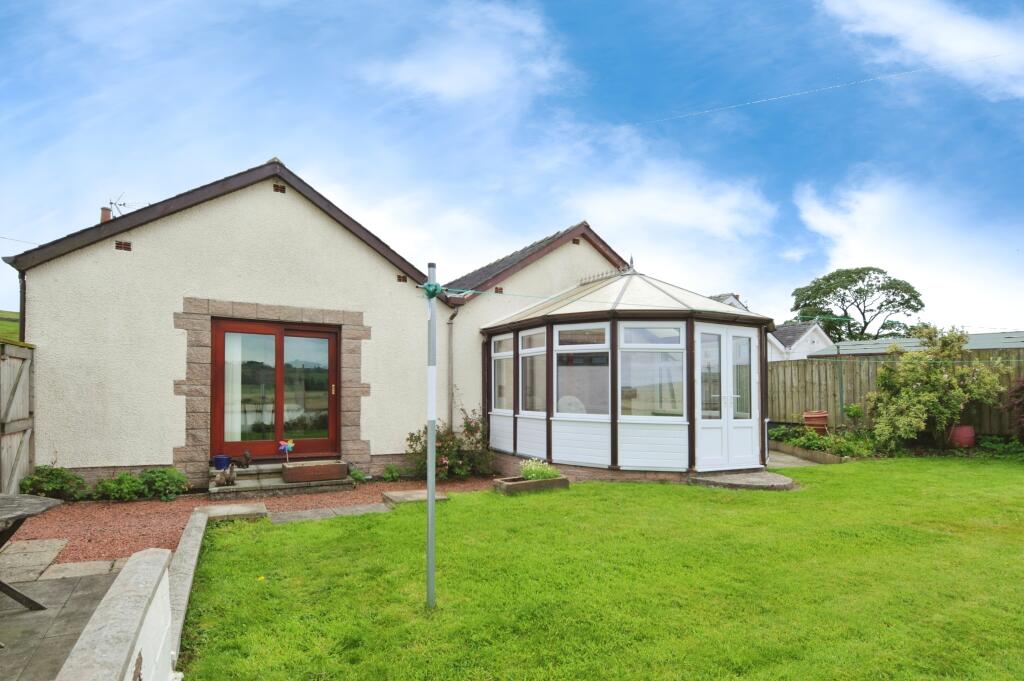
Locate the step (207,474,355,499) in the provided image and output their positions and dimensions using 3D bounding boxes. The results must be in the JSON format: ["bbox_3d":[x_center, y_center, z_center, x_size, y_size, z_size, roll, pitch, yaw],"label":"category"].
[{"bbox_3d":[-3.264,2.055,7.325,1.820,0.140,0.660,2,-5,-29],"label":"step"}]

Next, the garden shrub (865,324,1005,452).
[{"bbox_3d":[7.717,0.873,9.300,1.750,2.150,2.050,2,-5,-28],"label":"garden shrub"}]

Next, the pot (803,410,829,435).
[{"bbox_3d":[6.358,1.736,10.700,0.450,0.520,0.450,0,-4,0],"label":"pot"}]

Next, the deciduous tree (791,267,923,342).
[{"bbox_3d":[30.302,-0.792,45.000,9.800,11.300,9.500,-3,-5,34],"label":"deciduous tree"}]

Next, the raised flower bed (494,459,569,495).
[{"bbox_3d":[0.270,1.895,7.264,1.020,0.420,0.430,2,-5,-29],"label":"raised flower bed"}]

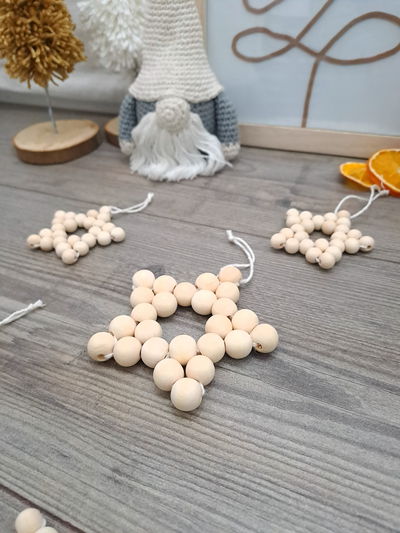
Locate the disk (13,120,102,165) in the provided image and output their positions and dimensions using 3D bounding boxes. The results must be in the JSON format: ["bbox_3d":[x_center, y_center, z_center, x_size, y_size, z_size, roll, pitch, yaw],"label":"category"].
[{"bbox_3d":[-0.161,-0.144,0.437,0.098,0.013,0.101,-5,39,0],"label":"disk"}]

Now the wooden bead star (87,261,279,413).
[{"bbox_3d":[-0.008,0.032,0.200,0.096,0.014,0.092,-3,39,2],"label":"wooden bead star"}]

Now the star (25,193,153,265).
[{"bbox_3d":[-0.083,-0.035,0.295,0.067,0.010,0.099,7,40,14],"label":"star"}]

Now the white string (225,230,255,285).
[{"bbox_3d":[0.025,-0.008,0.251,0.020,0.008,0.058,-5,39,0],"label":"white string"}]

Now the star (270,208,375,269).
[{"bbox_3d":[0.082,-0.020,0.259,0.067,0.010,0.064,2,39,9],"label":"star"}]

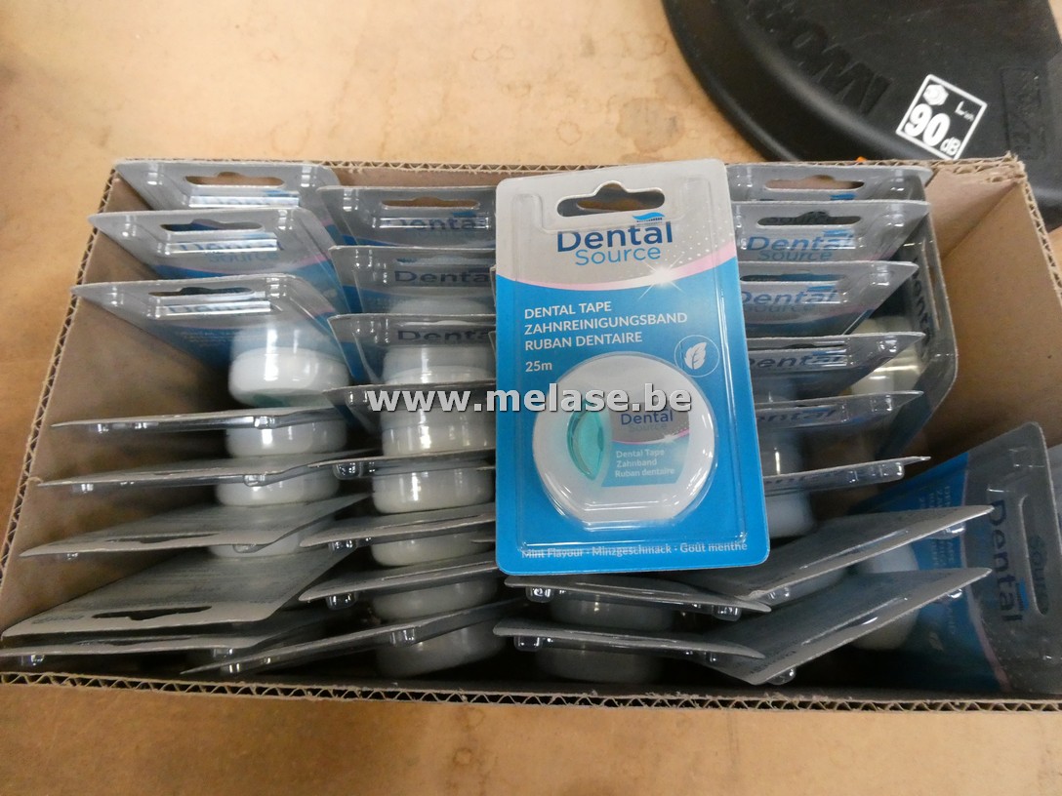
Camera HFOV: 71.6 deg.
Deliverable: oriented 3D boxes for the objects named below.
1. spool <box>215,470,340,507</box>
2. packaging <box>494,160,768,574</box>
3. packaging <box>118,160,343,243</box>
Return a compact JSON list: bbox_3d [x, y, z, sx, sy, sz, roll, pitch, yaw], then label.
[{"bbox_3d":[-0.097,0.031,0.284,0.046,0.045,0.016,-3,89,0],"label":"spool"},{"bbox_3d":[0.023,-0.015,0.198,0.070,0.018,0.119,-3,73,8],"label":"packaging"},{"bbox_3d":[-0.097,-0.048,0.283,0.070,0.119,0.018,2,74,0],"label":"packaging"}]

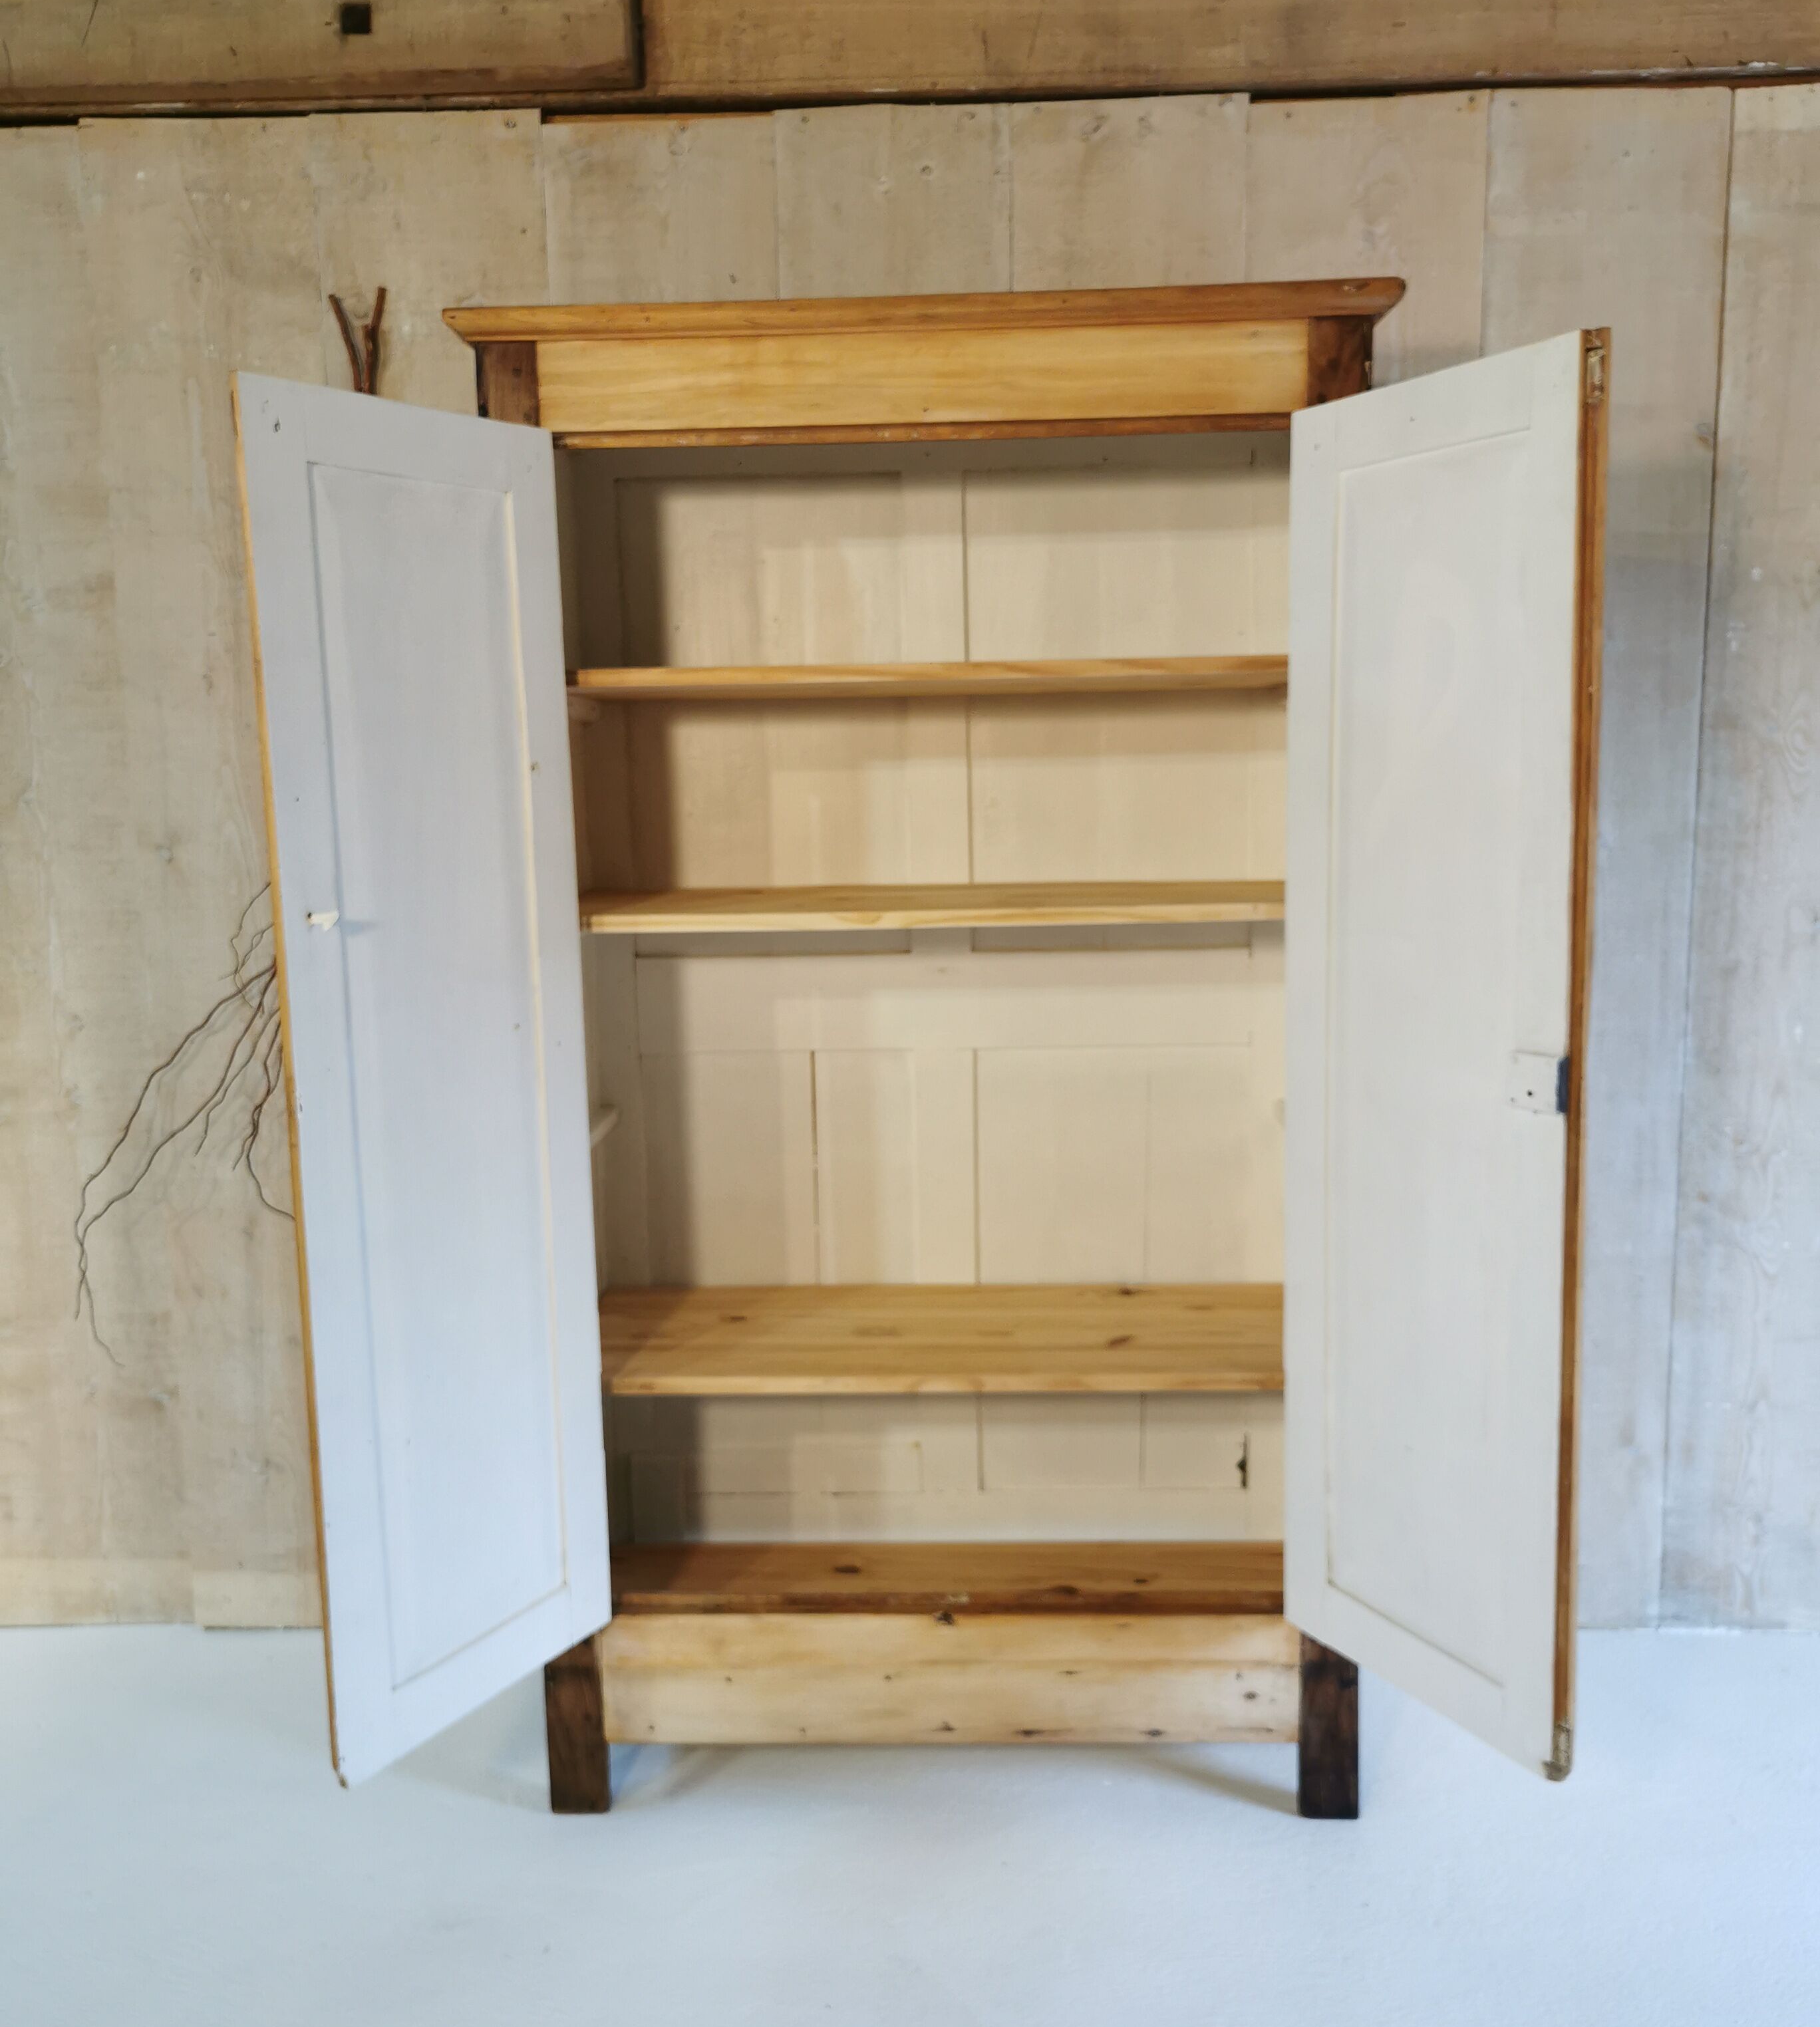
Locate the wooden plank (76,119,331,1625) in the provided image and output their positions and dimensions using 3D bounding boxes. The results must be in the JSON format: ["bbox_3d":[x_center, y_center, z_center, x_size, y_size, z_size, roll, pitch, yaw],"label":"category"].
[{"bbox_3d":[-0.990,-0.150,2.848,0.332,2.261,0.029,-1,8,3],"label":"wooden plank"}]

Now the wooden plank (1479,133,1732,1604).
[{"bbox_3d":[0.975,-0.161,2.748,0.317,2.220,0.029,-1,8,3],"label":"wooden plank"}]

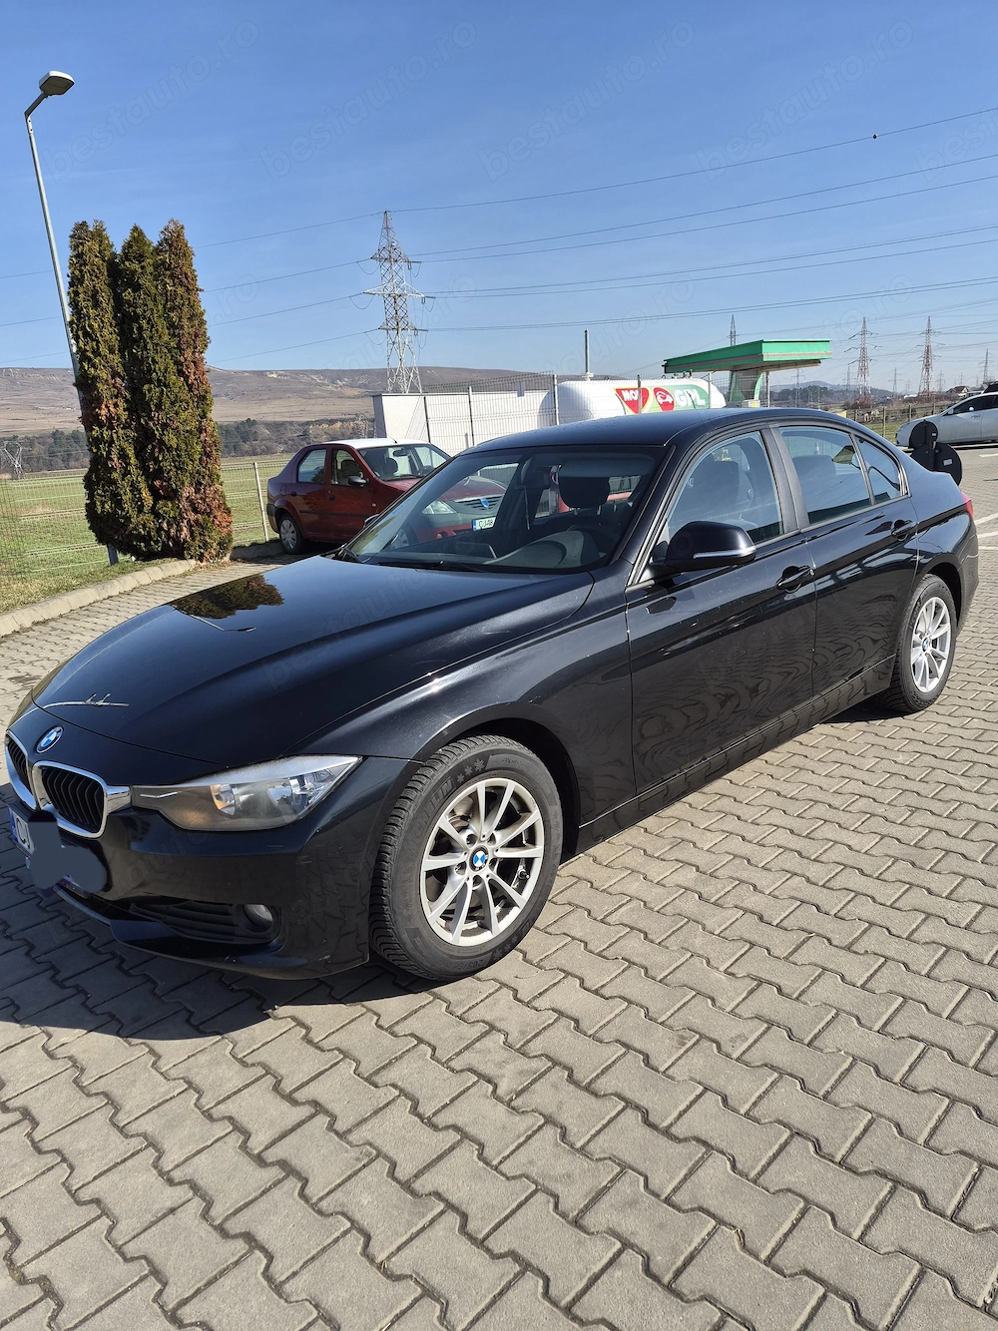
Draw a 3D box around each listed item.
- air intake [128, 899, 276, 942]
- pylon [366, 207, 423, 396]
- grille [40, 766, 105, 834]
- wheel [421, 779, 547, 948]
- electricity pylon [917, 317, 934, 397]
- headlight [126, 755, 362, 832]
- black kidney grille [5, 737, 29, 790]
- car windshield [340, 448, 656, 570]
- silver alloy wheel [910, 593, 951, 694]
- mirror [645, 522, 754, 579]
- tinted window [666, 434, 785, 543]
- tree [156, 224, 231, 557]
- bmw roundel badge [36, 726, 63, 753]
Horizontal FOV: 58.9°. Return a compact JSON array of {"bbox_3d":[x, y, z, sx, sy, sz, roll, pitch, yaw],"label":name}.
[{"bbox_3d":[-0.699,0.598,2.128,0.450,0.100,0.090,1,14,22],"label":"air intake"},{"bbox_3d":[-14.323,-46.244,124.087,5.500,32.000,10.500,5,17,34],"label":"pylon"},{"bbox_3d":[-1.057,0.336,2.234,0.270,0.165,0.060,5,16,37],"label":"grille"},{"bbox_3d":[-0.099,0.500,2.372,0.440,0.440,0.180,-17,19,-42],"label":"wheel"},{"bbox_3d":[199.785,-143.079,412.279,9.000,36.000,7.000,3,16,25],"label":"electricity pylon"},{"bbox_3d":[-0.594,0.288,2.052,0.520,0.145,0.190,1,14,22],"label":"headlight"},{"bbox_3d":[-1.348,0.283,2.511,0.060,0.160,0.280,-13,17,-31],"label":"black kidney grille"},{"bbox_3d":[-0.029,-0.589,3.314,1.400,0.130,0.750,9,52,46],"label":"car windshield"},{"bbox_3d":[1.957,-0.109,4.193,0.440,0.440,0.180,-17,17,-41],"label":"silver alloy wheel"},{"bbox_3d":[0.615,-0.353,2.707,0.200,0.160,0.245,-16,17,-41],"label":"mirror"},{"bbox_3d":[0.746,-0.590,3.018,0.800,0.400,0.060,-17,-3,-41],"label":"tinted window"},{"bbox_3d":[-4.024,-3.481,11.405,0.800,4.117,0.800,-5,14,0],"label":"tree"},{"bbox_3d":[-1.194,0.199,2.357,0.082,0.012,0.082,11,57,46],"label":"bmw roundel badge"}]

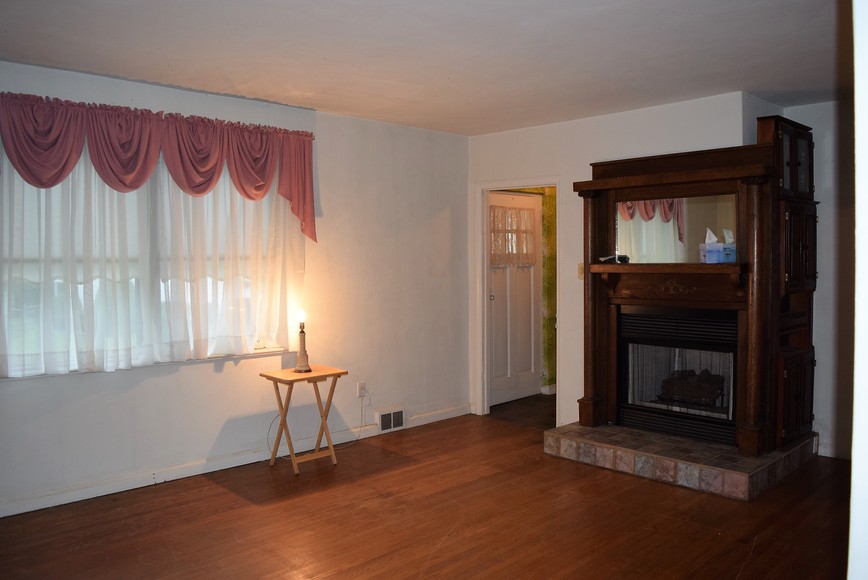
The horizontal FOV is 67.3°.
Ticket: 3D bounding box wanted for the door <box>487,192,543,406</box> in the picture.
[{"bbox_3d":[0.807,0.080,6.549,0.899,2.060,0.045,-3,4,-43],"label":"door"}]

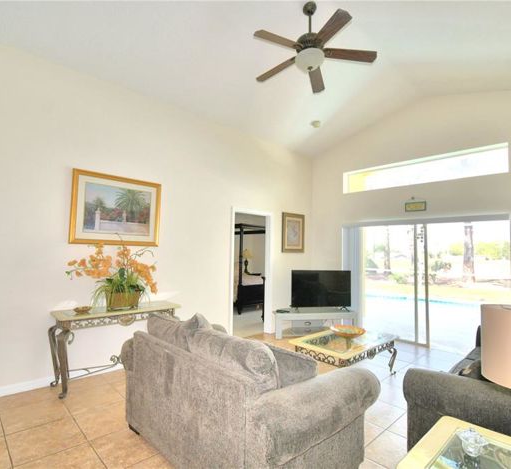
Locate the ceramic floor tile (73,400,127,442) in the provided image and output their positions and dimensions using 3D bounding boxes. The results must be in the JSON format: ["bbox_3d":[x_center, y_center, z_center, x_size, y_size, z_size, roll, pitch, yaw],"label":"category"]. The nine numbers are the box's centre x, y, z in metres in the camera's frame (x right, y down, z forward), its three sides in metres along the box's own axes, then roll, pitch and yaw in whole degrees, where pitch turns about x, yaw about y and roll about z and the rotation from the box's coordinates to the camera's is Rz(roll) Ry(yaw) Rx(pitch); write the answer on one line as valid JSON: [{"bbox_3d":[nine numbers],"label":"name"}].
[{"bbox_3d":[-1.229,1.565,2.494,0.449,0.012,0.449,4,-5,-42],"label":"ceramic floor tile"}]

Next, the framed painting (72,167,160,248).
[{"bbox_3d":[-1.628,-0.275,3.510,0.993,0.815,0.040,4,-5,-41],"label":"framed painting"}]

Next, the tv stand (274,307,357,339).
[{"bbox_3d":[0.997,1.538,5.143,1.390,0.465,0.450,1,-4,-3],"label":"tv stand"}]

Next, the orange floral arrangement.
[{"bbox_3d":[-1.543,0.454,3.258,0.850,0.760,0.450,6,-6,-43],"label":"orange floral arrangement"}]

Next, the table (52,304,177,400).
[{"bbox_3d":[-1.453,1.229,3.332,1.380,0.735,0.420,6,-6,-43],"label":"table"}]

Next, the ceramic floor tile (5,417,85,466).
[{"bbox_3d":[-1.564,1.540,2.204,0.449,0.012,0.449,4,-5,-42],"label":"ceramic floor tile"}]

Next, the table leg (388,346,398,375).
[{"bbox_3d":[1.673,1.522,3.581,0.100,0.350,0.100,6,-6,-43],"label":"table leg"}]

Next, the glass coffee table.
[{"bbox_3d":[1.058,1.452,3.415,1.270,0.430,0.710,6,-6,-43],"label":"glass coffee table"}]

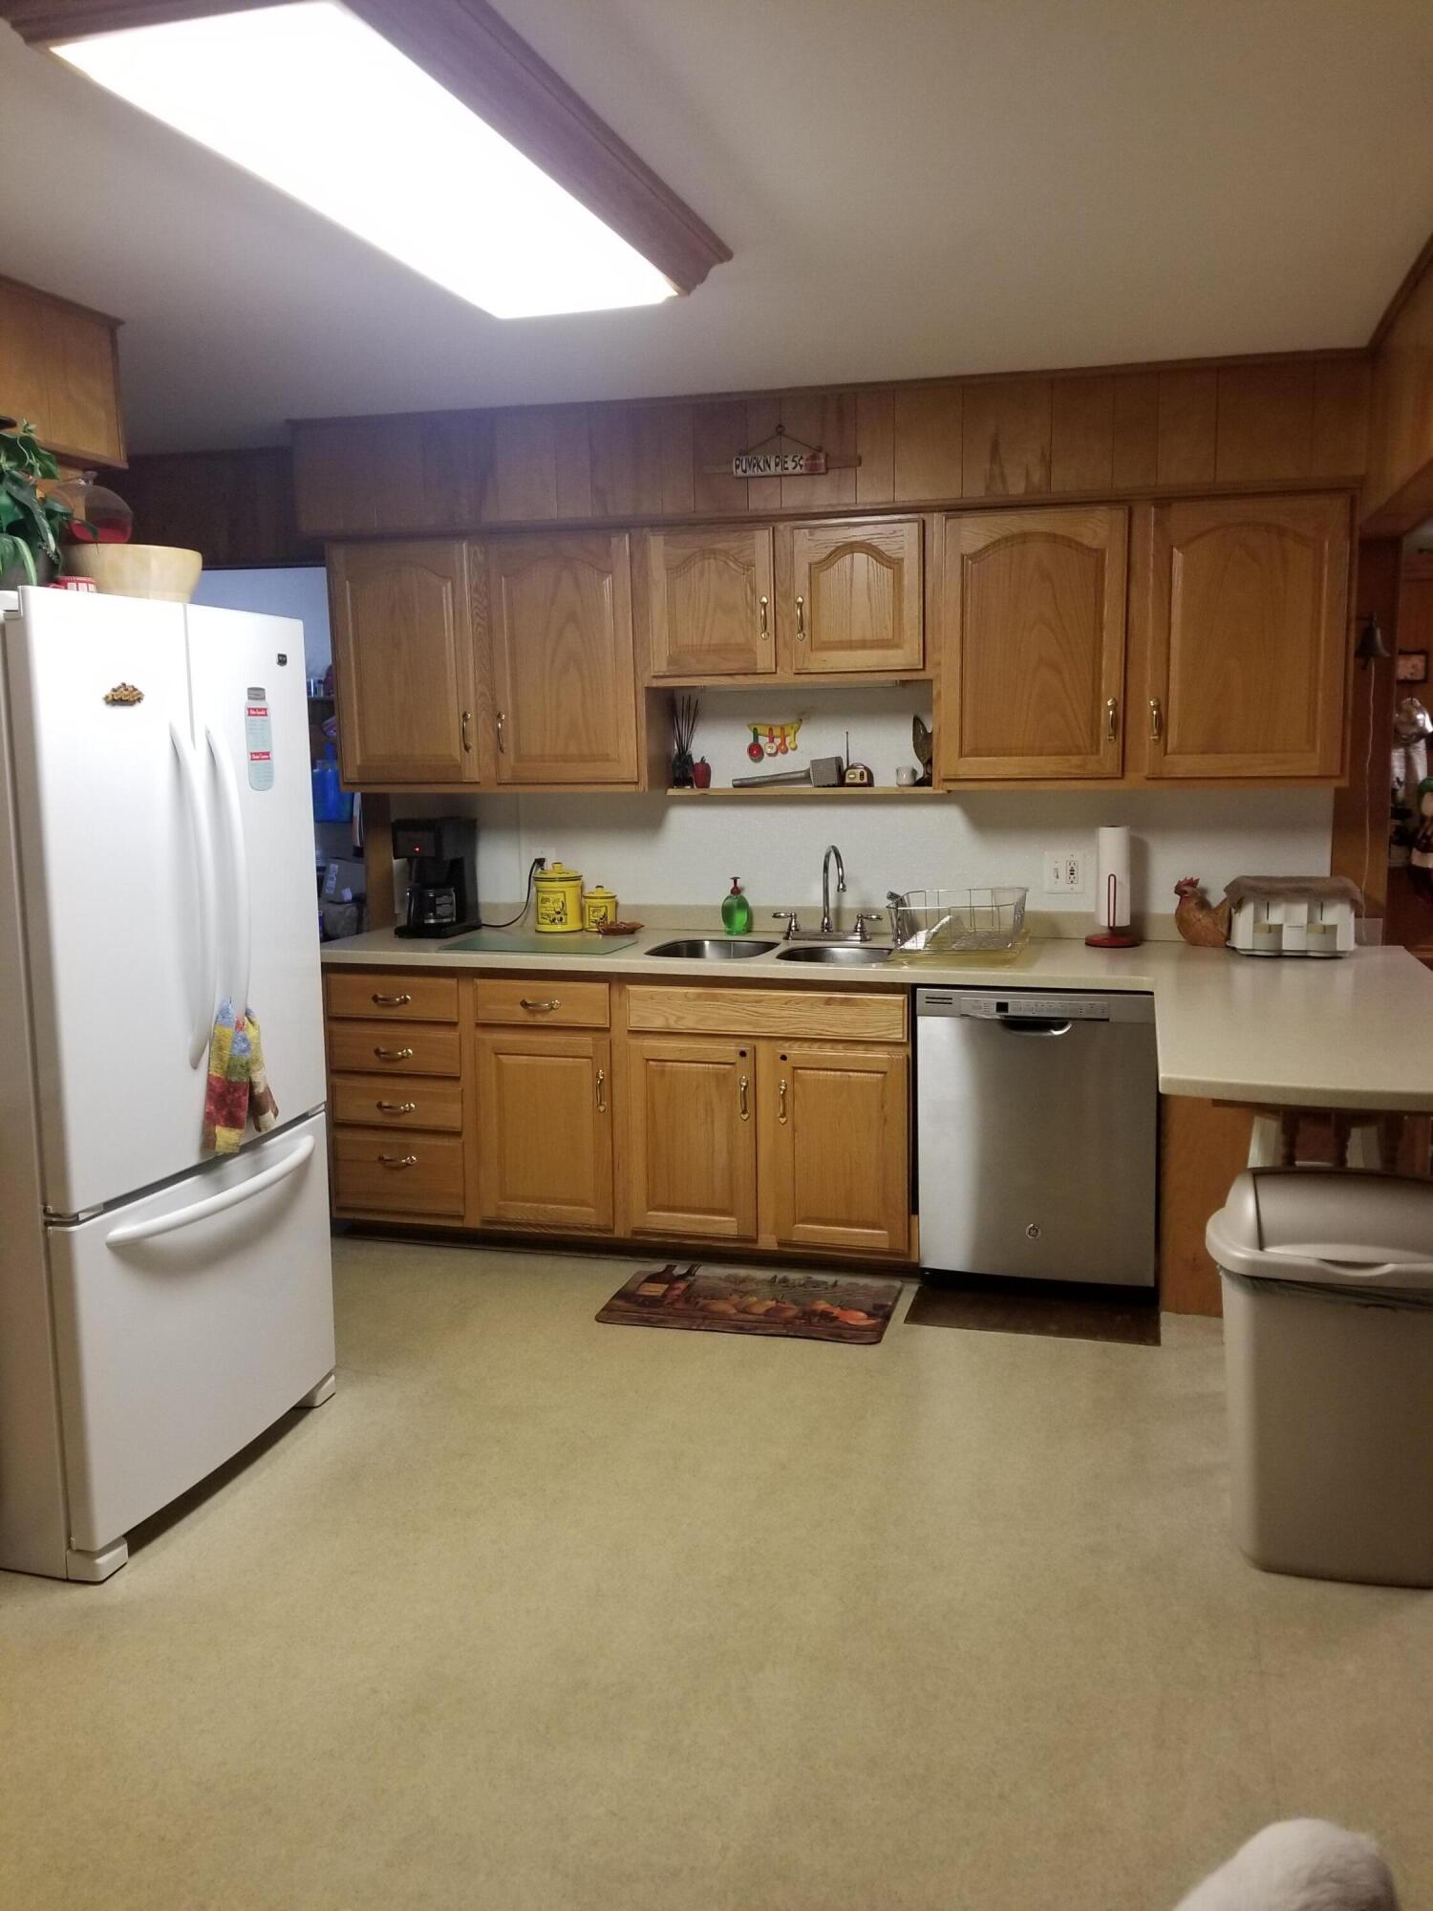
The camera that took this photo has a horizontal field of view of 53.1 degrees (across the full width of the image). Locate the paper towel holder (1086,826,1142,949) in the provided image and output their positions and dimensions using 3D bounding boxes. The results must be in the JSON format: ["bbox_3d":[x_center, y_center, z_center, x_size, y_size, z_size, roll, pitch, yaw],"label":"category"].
[{"bbox_3d":[1.139,-0.200,4.097,0.155,0.338,0.155,2,9,16],"label":"paper towel holder"}]

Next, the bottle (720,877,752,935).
[{"bbox_3d":[0.061,-0.152,4.415,0.085,0.175,0.060,1,9,11],"label":"bottle"}]

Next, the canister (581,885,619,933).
[{"bbox_3d":[-0.372,-0.149,4.555,0.108,0.138,0.108,-1,9,0],"label":"canister"}]

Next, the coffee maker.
[{"bbox_3d":[-0.883,-0.251,4.532,0.178,0.360,0.230,2,9,16],"label":"coffee maker"}]

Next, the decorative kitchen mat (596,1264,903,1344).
[{"bbox_3d":[0.101,0.924,3.861,0.750,0.012,0.430,1,9,14],"label":"decorative kitchen mat"}]

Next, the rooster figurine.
[{"bbox_3d":[1.374,-0.119,4.033,0.165,0.193,0.100,0,9,6],"label":"rooster figurine"}]

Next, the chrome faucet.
[{"bbox_3d":[0.345,-0.183,4.216,0.040,0.270,0.200,-2,9,-10],"label":"chrome faucet"}]

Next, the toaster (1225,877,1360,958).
[{"bbox_3d":[1.581,-0.111,3.938,0.310,0.200,0.230,1,9,13],"label":"toaster"}]

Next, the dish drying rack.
[{"bbox_3d":[0.682,-0.092,4.044,0.355,0.145,0.400,2,9,16],"label":"dish drying rack"}]

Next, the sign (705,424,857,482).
[{"bbox_3d":[0.169,-1.372,3.904,0.435,0.140,0.030,2,9,16],"label":"sign"}]

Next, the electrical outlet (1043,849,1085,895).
[{"bbox_3d":[1.018,-0.240,4.192,0.118,0.122,0.008,2,9,16],"label":"electrical outlet"}]

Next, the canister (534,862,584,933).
[{"bbox_3d":[-0.498,-0.186,4.567,0.152,0.210,0.152,-1,9,0],"label":"canister"}]

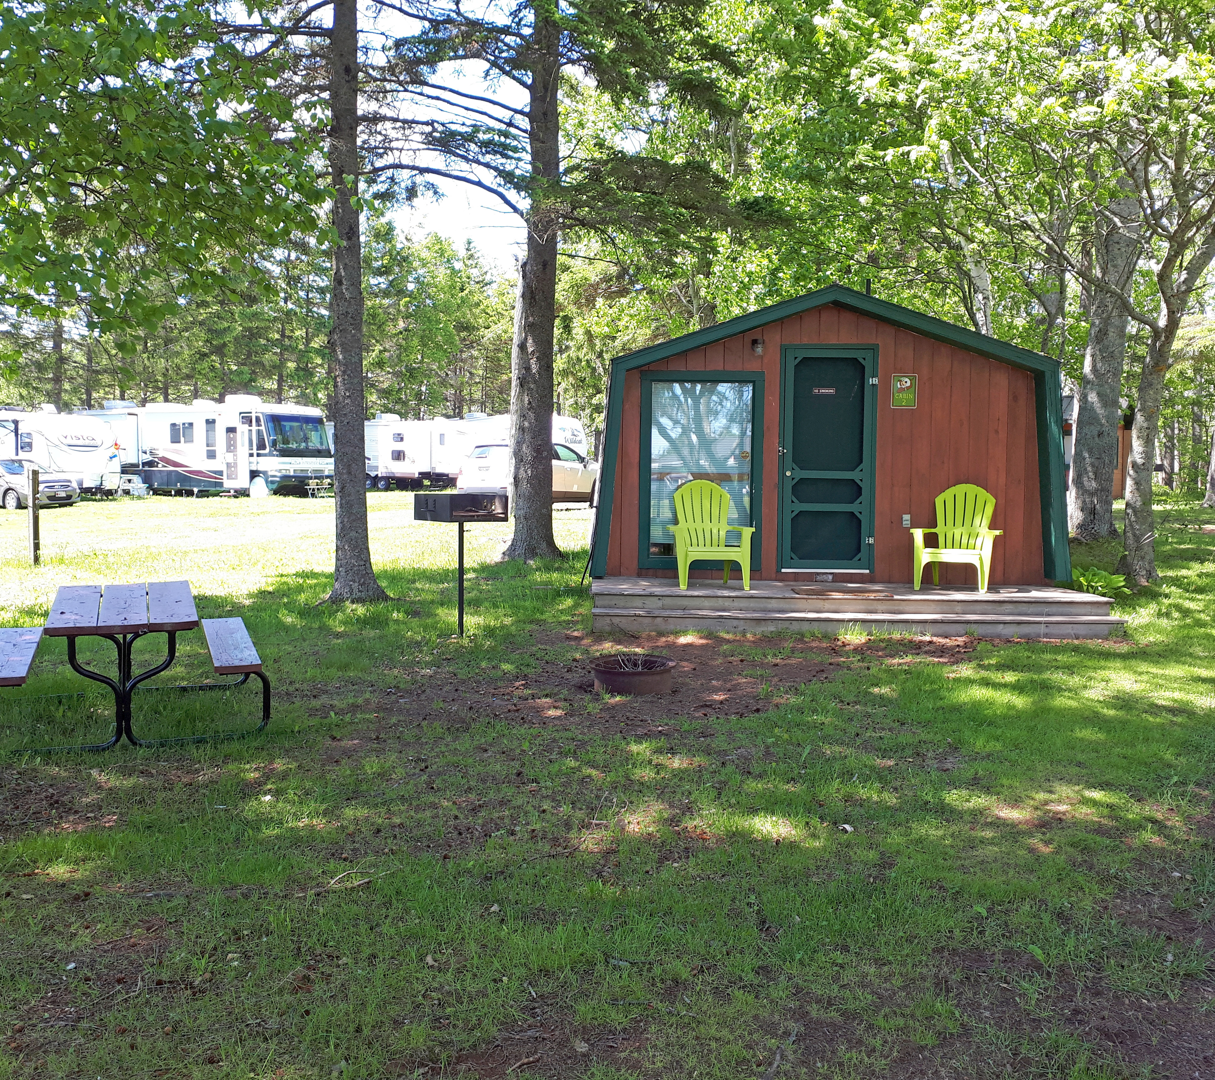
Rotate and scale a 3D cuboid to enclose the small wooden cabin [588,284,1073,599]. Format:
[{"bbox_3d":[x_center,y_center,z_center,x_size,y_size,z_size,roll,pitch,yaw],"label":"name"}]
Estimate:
[{"bbox_3d":[2.161,-0.993,12.360,4.330,2.890,4.550,1,4,3],"label":"small wooden cabin"}]

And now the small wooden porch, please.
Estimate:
[{"bbox_3d":[1.994,0.575,9.494,4.170,0.290,1.460,1,4,2],"label":"small wooden porch"}]

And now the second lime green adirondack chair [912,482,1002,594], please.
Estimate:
[{"bbox_3d":[3.038,-0.024,9.845,0.760,0.910,0.800,2,4,21],"label":"second lime green adirondack chair"}]

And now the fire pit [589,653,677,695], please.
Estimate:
[{"bbox_3d":[0.163,0.876,7.275,0.565,0.170,0.565,1,4,2],"label":"fire pit"}]

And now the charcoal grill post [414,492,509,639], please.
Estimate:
[{"bbox_3d":[-1.133,0.201,8.720,0.420,1.110,0.580,4,5,44],"label":"charcoal grill post"}]

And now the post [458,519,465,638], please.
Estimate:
[{"bbox_3d":[-1.137,0.301,8.720,0.045,0.940,0.045,1,4,2],"label":"post"}]

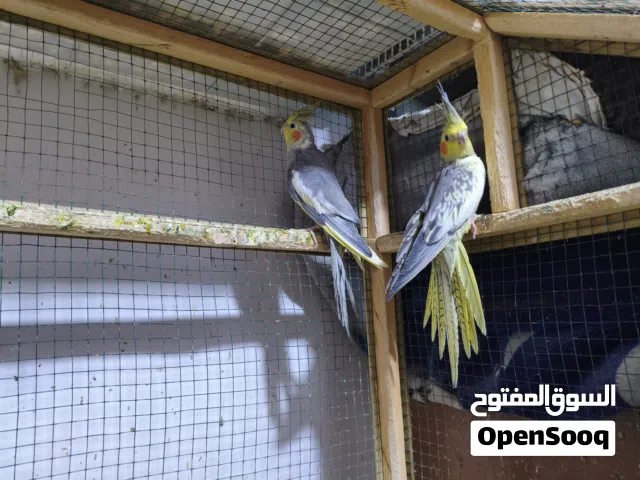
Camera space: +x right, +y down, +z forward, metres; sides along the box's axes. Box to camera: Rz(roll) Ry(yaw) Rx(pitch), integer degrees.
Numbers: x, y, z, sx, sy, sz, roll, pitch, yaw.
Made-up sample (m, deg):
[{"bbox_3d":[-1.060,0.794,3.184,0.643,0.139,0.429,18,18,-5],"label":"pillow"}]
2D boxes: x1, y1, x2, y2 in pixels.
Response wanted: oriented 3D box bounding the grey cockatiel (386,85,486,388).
[{"bbox_3d":[0.133,-0.004,0.540,0.078,0.325,0.120,-8,-10,43],"label":"grey cockatiel"}]

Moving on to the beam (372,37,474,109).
[{"bbox_3d":[0.136,-0.217,0.640,0.026,0.030,0.180,4,-9,-31],"label":"beam"}]

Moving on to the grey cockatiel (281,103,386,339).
[{"bbox_3d":[0.019,-0.027,0.625,0.077,0.295,0.140,6,-10,-40],"label":"grey cockatiel"}]

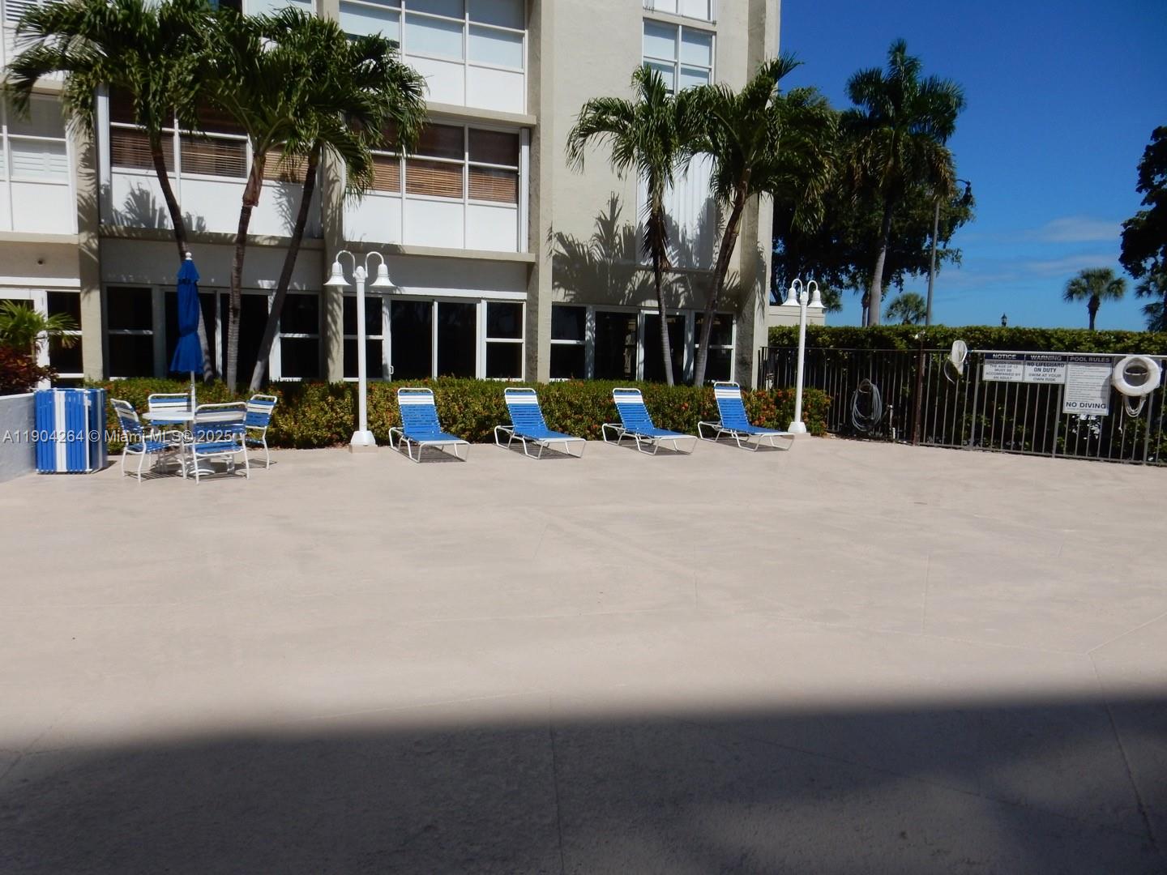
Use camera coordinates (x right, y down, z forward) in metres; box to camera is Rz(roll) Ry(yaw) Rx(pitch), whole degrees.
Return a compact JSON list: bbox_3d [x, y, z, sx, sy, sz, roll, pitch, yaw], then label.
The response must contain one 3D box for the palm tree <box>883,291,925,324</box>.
[{"bbox_3d":[19.942,-6.588,52.000,3.000,5.200,3.000,-2,7,-24],"label":"palm tree"}]

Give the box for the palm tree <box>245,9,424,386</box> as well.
[{"bbox_3d":[-4.051,-3.363,13.543,2.850,6.600,2.700,-2,7,-24],"label":"palm tree"}]

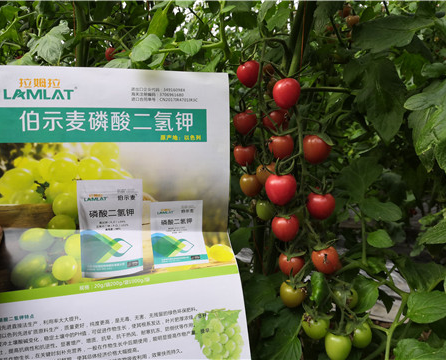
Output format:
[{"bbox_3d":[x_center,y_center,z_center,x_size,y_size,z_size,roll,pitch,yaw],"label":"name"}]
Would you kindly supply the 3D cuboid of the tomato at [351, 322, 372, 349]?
[{"bbox_3d":[0.153,0.172,0.415,0.025,0.029,0.025,0,10,0],"label":"tomato"}]

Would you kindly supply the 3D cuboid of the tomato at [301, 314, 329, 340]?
[{"bbox_3d":[0.104,0.164,0.415,0.029,0.027,0.029,0,6,0],"label":"tomato"}]

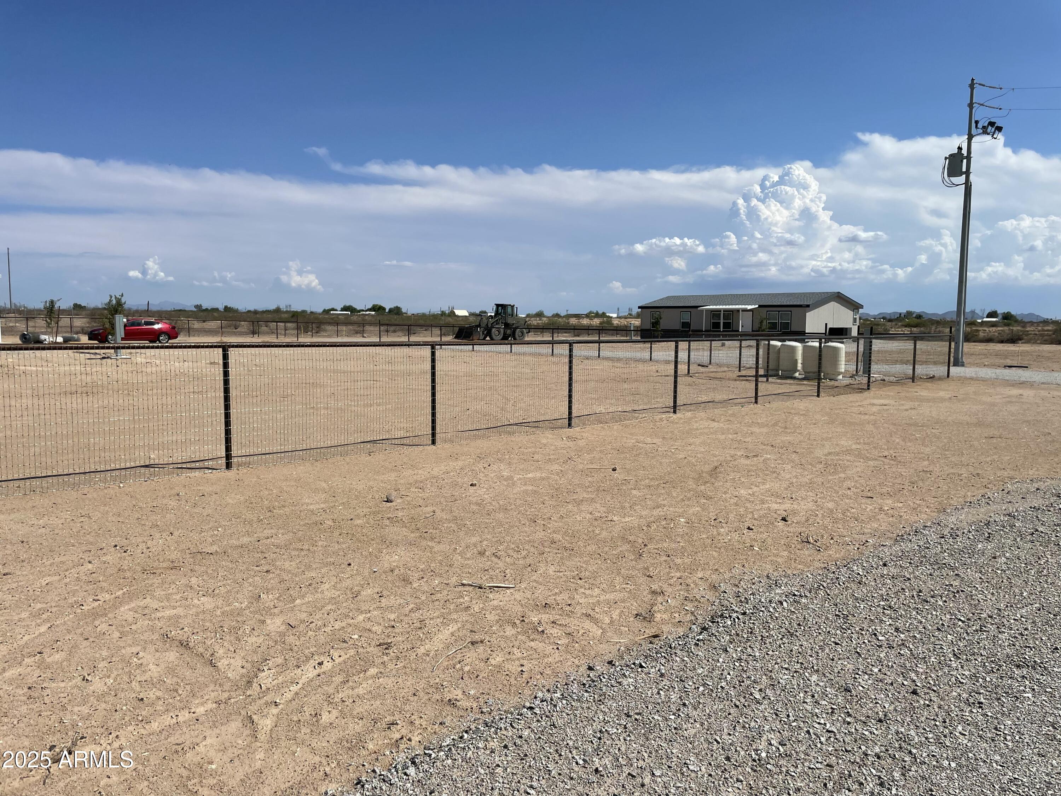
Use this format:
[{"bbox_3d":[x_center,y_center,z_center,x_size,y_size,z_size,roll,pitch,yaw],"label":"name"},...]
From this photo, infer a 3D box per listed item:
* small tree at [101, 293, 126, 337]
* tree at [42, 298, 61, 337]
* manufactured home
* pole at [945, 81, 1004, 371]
[{"bbox_3d":[-18.130,-3.231,34.669,1.100,2.600,1.100,0,6,0],"label":"small tree"},{"bbox_3d":[-26.500,-4.272,44.077,1.000,2.440,1.000,0,6,0],"label":"tree"},{"bbox_3d":[19.444,-7.373,72.229,8.760,3.970,17.770,-5,8,-41],"label":"manufactured home"},{"bbox_3d":[18.257,-7.166,33.008,2.400,11.720,0.900,0,6,0],"label":"pole"}]

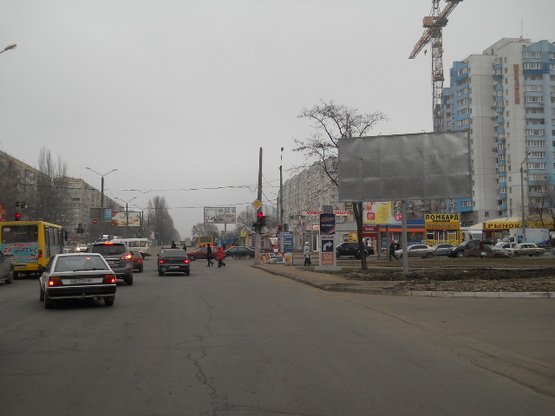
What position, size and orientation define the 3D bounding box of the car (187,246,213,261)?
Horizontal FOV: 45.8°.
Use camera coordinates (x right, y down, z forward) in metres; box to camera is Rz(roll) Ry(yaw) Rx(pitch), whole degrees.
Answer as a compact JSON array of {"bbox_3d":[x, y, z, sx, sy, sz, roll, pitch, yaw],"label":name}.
[{"bbox_3d":[-7.132,4.636,66.300,3.950,1.420,1.600,0,-4,-7],"label":"car"}]

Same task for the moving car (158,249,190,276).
[{"bbox_3d":[-5.685,2.966,36.220,1.680,1.420,4.270,0,-3,-10],"label":"moving car"}]

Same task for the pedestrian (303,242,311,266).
[{"bbox_3d":[2.105,3.227,45.800,0.550,1.680,0.420,-1,-4,9],"label":"pedestrian"}]

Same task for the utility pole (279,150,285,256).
[{"bbox_3d":[0.479,-0.359,63.000,0.330,11.000,0.330,0,-4,-8],"label":"utility pole"}]

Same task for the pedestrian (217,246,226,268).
[{"bbox_3d":[-4.433,3.951,52.300,0.500,1.640,0.500,0,-4,-6],"label":"pedestrian"}]

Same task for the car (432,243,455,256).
[{"bbox_3d":[18.588,4.688,72.500,4.500,1.460,1.750,0,-3,-9],"label":"car"}]

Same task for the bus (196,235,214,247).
[{"bbox_3d":[-11.258,5.963,104.500,2.300,2.800,7.200,0,-4,-8],"label":"bus"}]

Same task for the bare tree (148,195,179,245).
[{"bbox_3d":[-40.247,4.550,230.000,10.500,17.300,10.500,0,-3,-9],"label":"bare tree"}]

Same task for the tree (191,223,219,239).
[{"bbox_3d":[-15.551,6.220,140.000,6.000,6.100,6.000,0,-3,-9],"label":"tree"}]

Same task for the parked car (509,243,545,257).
[{"bbox_3d":[26.711,4.500,70.500,4.150,1.440,1.620,0,-4,-7],"label":"parked car"}]

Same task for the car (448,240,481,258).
[{"bbox_3d":[18.891,4.085,65.000,4.400,1.720,1.800,1,-3,-21],"label":"car"}]

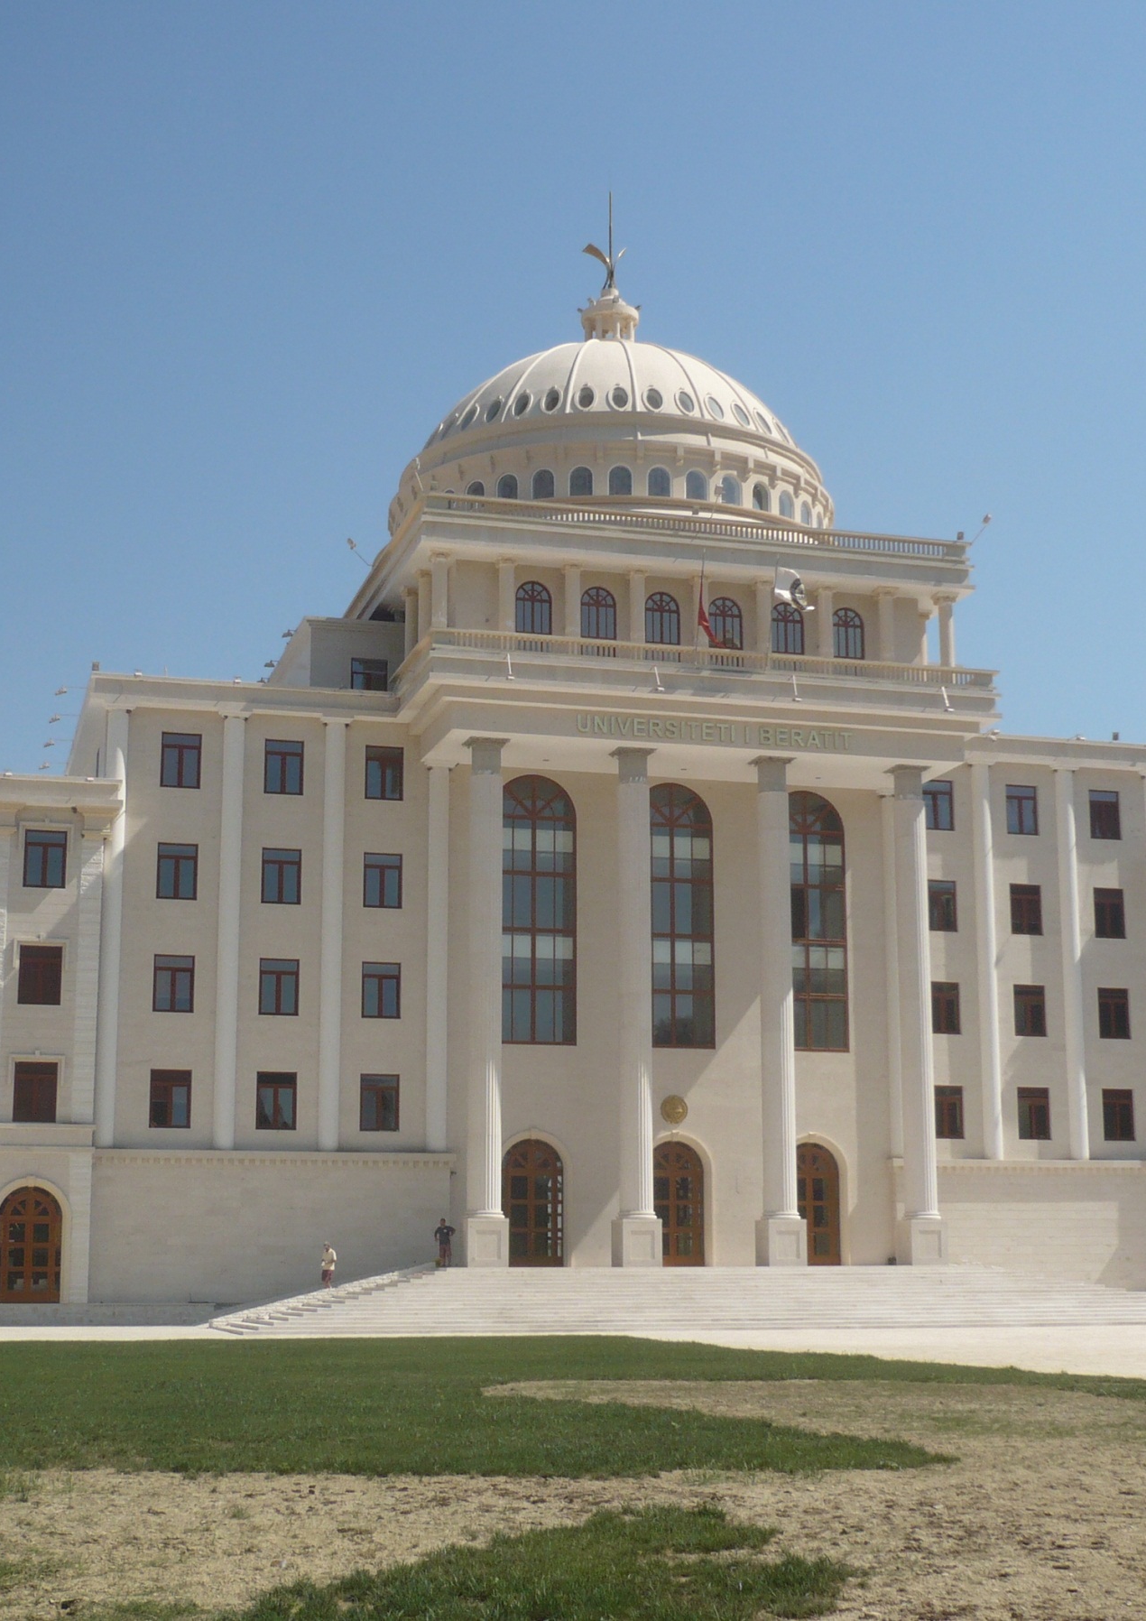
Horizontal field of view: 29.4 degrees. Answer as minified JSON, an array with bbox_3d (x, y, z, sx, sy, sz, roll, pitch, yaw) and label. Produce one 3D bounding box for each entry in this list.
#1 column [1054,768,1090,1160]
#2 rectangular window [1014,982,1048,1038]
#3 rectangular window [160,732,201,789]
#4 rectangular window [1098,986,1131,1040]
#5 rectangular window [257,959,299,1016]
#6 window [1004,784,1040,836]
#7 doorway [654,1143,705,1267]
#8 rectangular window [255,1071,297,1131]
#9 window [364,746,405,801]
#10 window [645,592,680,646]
[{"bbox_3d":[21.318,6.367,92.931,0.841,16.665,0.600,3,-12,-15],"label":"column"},{"bbox_3d":[19.760,8.655,94.538,1.491,2.182,0.200,3,-11,-16],"label":"rectangular window"},{"bbox_3d":[-14.843,-1.862,83.003,1.464,2.109,0.200,3,-12,-15],"label":"rectangular window"},{"bbox_3d":[23.129,8.655,93.349,1.551,2.211,0.200,3,-12,-15],"label":"rectangular window"},{"bbox_3d":[-10.918,6.588,81.252,1.436,2.079,0.180,3,-12,-15],"label":"rectangular window"},{"bbox_3d":[19.769,-0.019,96.205,1.491,2.167,0.200,3,-11,-16],"label":"window"},{"bbox_3d":[4.152,15.868,88.387,2.397,4.962,0.250,3,-11,-16],"label":"doorway"},{"bbox_3d":[-11.549,11.253,84.811,1.523,2.197,0.200,3,-11,-16],"label":"rectangular window"},{"bbox_3d":[-7.476,-1.504,86.688,1.551,2.211,0.200,3,-12,-15],"label":"window"},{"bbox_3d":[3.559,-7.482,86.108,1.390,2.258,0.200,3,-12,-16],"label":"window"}]

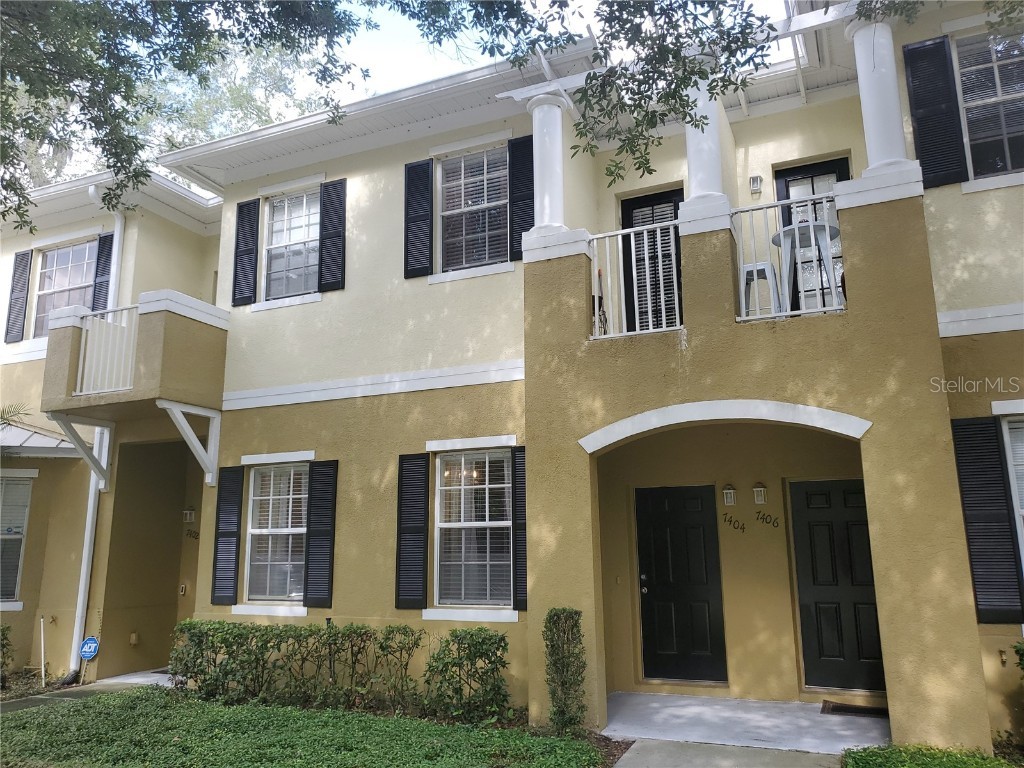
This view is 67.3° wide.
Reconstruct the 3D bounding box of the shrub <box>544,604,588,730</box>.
[{"bbox_3d":[0.448,2.396,6.417,0.347,1.005,0.340,-6,-12,23],"label":"shrub"}]

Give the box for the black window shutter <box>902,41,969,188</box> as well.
[{"bbox_3d":[3.816,-2.456,6.941,0.368,1.431,0.050,-6,-13,23],"label":"black window shutter"}]

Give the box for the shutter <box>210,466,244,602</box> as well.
[{"bbox_3d":[-3.424,1.823,9.288,0.388,1.632,0.050,-6,-13,23],"label":"shutter"}]

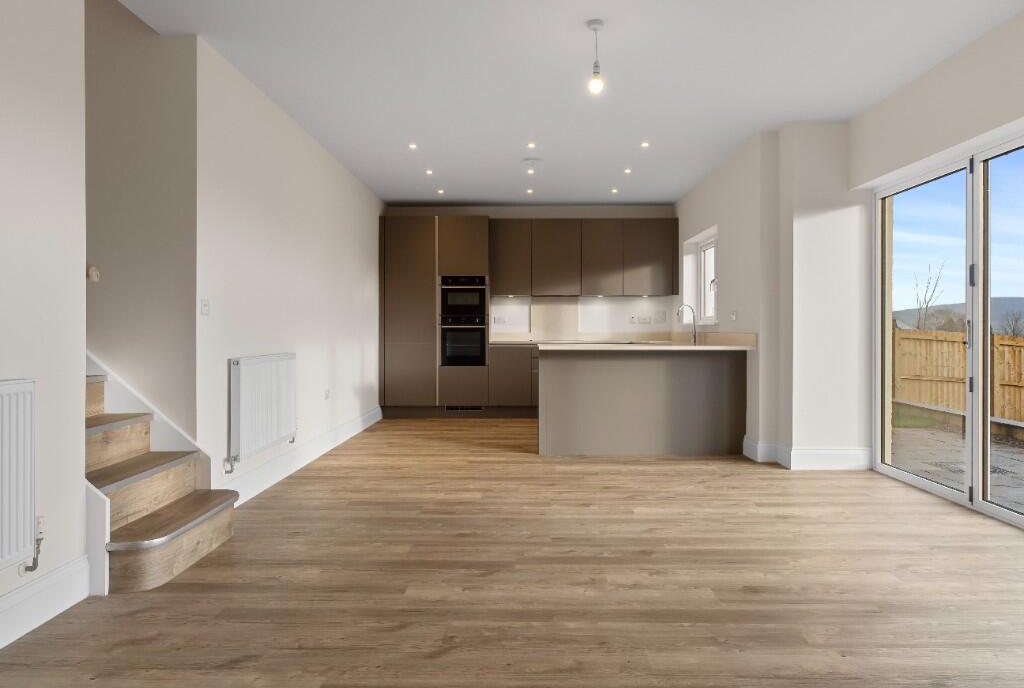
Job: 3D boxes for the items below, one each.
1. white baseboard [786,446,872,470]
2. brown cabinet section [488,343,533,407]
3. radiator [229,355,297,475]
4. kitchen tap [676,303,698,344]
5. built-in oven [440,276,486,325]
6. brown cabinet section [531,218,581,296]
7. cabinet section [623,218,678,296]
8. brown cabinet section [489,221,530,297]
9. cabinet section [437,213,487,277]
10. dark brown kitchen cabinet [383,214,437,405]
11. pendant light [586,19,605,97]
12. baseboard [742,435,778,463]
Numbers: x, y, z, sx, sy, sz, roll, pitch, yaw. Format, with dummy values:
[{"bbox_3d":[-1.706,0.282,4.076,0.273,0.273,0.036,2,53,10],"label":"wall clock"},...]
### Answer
[{"bbox_3d":[2.349,0.841,5.212,0.602,0.168,0.025,0,1,1],"label":"white baseboard"},{"bbox_3d":[-0.012,0.371,8.660,0.501,0.725,0.580,0,1,1],"label":"brown cabinet section"},{"bbox_3d":[-1.568,0.393,4.499,0.075,0.625,1.013,0,1,1],"label":"radiator"},{"bbox_3d":[1.730,-0.211,7.038,0.188,0.399,0.070,0,1,1],"label":"kitchen tap"},{"bbox_3d":[-0.560,-0.514,8.572,0.556,0.563,0.550,0,1,1],"label":"built-in oven"},{"bbox_3d":[0.541,-1.042,8.725,0.603,0.930,0.350,0,1,1],"label":"brown cabinet section"},{"bbox_3d":[1.677,-1.042,8.725,0.660,0.930,0.350,0,1,1],"label":"cabinet section"},{"bbox_3d":[-0.014,-1.046,8.725,0.506,0.921,0.350,0,1,1],"label":"brown cabinet section"},{"bbox_3d":[-0.565,-1.157,8.655,0.593,0.710,0.570,0,1,1],"label":"cabinet section"},{"bbox_3d":[-1.181,-0.391,8.593,0.616,2.216,0.570,0,1,1],"label":"dark brown kitchen cabinet"},{"bbox_3d":[0.414,-1.408,3.490,0.091,0.366,0.091,0,1,1],"label":"pendant light"},{"bbox_3d":[1.980,0.836,5.657,0.159,0.165,0.279,0,1,1],"label":"baseboard"}]

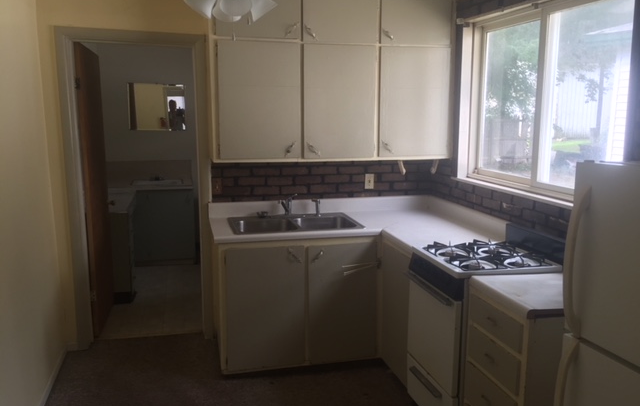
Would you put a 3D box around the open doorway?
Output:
[{"bbox_3d":[-1.248,-0.061,3.733,0.944,2.172,0.130,-2,10,-15],"label":"open doorway"}]

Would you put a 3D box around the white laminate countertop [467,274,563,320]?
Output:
[{"bbox_3d":[1.031,0.391,2.378,0.615,0.036,0.475,-2,10,-15],"label":"white laminate countertop"}]

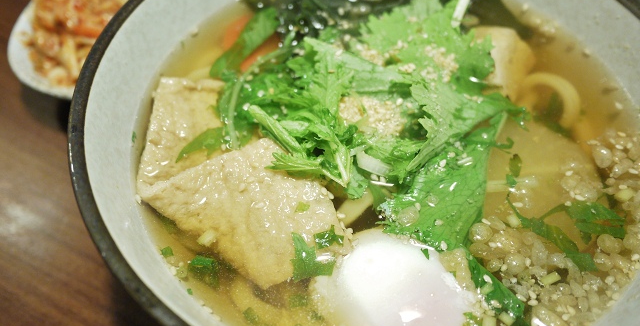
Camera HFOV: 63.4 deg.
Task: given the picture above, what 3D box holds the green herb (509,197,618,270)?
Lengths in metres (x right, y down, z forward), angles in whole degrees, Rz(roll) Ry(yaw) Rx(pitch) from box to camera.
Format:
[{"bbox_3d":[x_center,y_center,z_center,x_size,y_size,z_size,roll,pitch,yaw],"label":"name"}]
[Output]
[{"bbox_3d":[0.089,0.025,0.183,0.042,0.010,0.030,2,55,1],"label":"green herb"}]

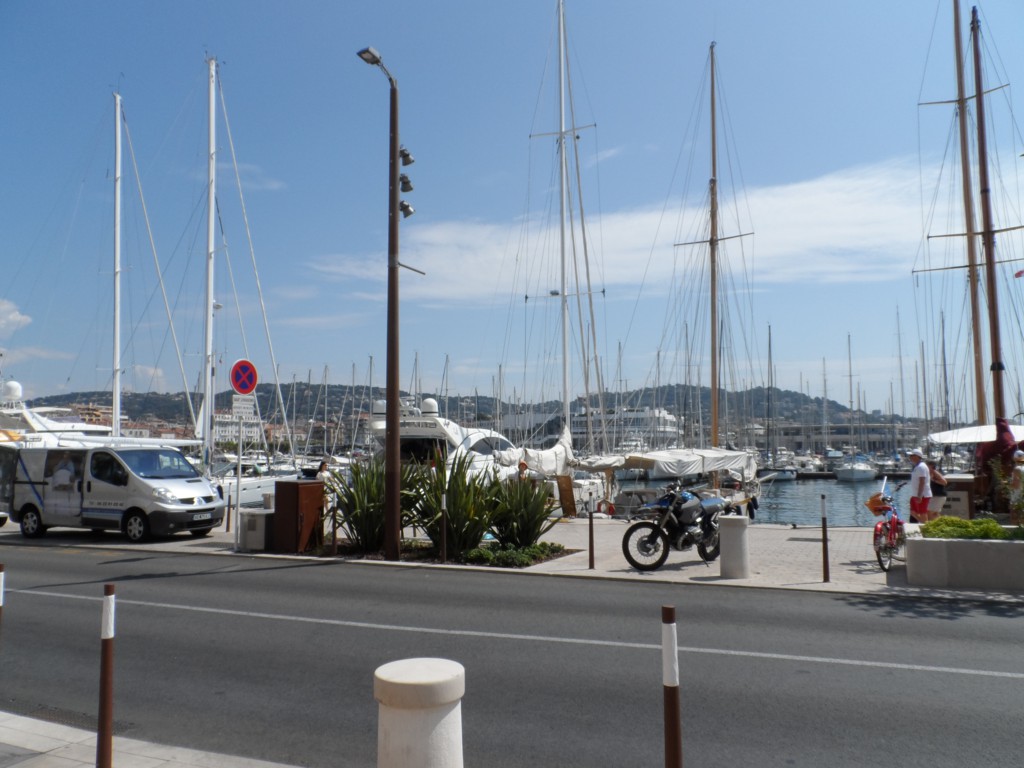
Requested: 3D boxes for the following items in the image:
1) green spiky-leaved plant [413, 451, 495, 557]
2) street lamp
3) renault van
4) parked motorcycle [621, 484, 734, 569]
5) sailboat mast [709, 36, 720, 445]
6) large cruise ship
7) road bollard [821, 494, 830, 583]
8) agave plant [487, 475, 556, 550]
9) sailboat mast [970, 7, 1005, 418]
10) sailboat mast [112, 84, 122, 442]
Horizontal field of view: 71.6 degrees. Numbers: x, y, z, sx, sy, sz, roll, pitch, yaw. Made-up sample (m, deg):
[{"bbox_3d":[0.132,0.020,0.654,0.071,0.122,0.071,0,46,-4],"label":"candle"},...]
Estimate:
[{"bbox_3d":[-1.010,2.061,12.713,1.450,1.820,1.400,-1,-5,0],"label":"green spiky-leaved plant"},{"bbox_3d":[-2.118,-1.337,12.044,0.420,8.480,1.550,-3,-6,24],"label":"street lamp"},{"bbox_3d":[-8.894,2.466,16.157,4.800,1.970,1.930,-3,-7,21],"label":"renault van"},{"bbox_3d":[2.628,2.131,10.781,2.300,1.240,0.880,5,-8,-40],"label":"parked motorcycle"},{"bbox_3d":[6.991,-4.174,24.501,0.210,15.880,0.210,-1,-6,22],"label":"sailboat mast"},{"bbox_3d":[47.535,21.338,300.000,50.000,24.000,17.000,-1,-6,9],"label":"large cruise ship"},{"bbox_3d":[4.154,2.041,9.418,0.080,1.130,0.080,-2,-6,22],"label":"road bollard"},{"bbox_3d":[0.152,2.380,13.418,1.280,1.370,1.250,-1,-6,0],"label":"agave plant"},{"bbox_3d":[12.714,-3.799,18.935,0.260,13.150,0.260,-2,-6,22],"label":"sailboat mast"},{"bbox_3d":[-21.525,-5.753,38.742,0.320,21.140,0.320,-5,-6,21],"label":"sailboat mast"}]

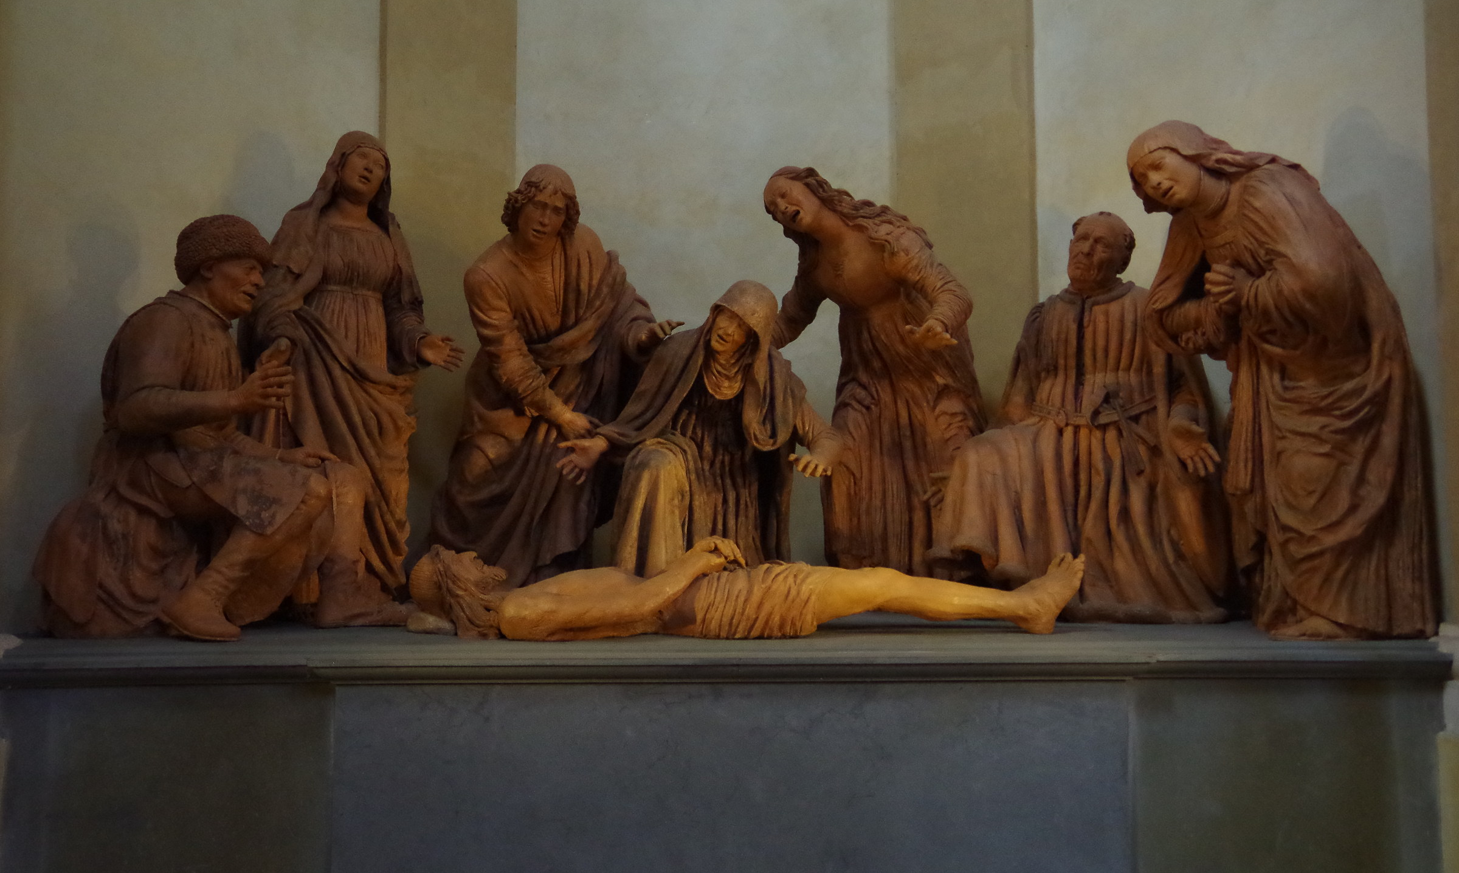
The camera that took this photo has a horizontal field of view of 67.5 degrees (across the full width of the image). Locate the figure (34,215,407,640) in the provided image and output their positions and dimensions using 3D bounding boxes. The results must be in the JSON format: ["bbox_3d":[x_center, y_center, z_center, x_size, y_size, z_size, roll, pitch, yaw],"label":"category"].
[{"bbox_3d":[-1.413,-0.032,3.026,0.900,1.130,0.640,-2,-3,23],"label":"figure"}]

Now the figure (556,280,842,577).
[{"bbox_3d":[-0.098,0.026,3.423,0.840,1.040,0.660,-1,-3,12],"label":"figure"}]

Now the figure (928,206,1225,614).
[{"bbox_3d":[1.091,-0.072,3.387,0.840,1.220,0.740,-1,-3,18],"label":"figure"}]

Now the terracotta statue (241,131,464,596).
[{"bbox_3d":[-1.229,-0.206,3.575,0.680,1.530,0.500,1,-3,-20],"label":"terracotta statue"}]

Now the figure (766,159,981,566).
[{"bbox_3d":[0.491,-0.169,3.693,0.680,1.450,0.600,-1,-3,18],"label":"figure"}]

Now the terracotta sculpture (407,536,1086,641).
[{"bbox_3d":[0.041,0.391,2.924,1.770,0.260,0.480,0,-3,0],"label":"terracotta sculpture"}]

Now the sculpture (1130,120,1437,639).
[{"bbox_3d":[1.521,-0.163,3.001,0.740,1.360,0.620,2,-4,-38],"label":"sculpture"}]

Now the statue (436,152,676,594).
[{"bbox_3d":[-0.554,-0.140,3.461,0.740,1.380,0.660,1,-3,-18],"label":"statue"}]

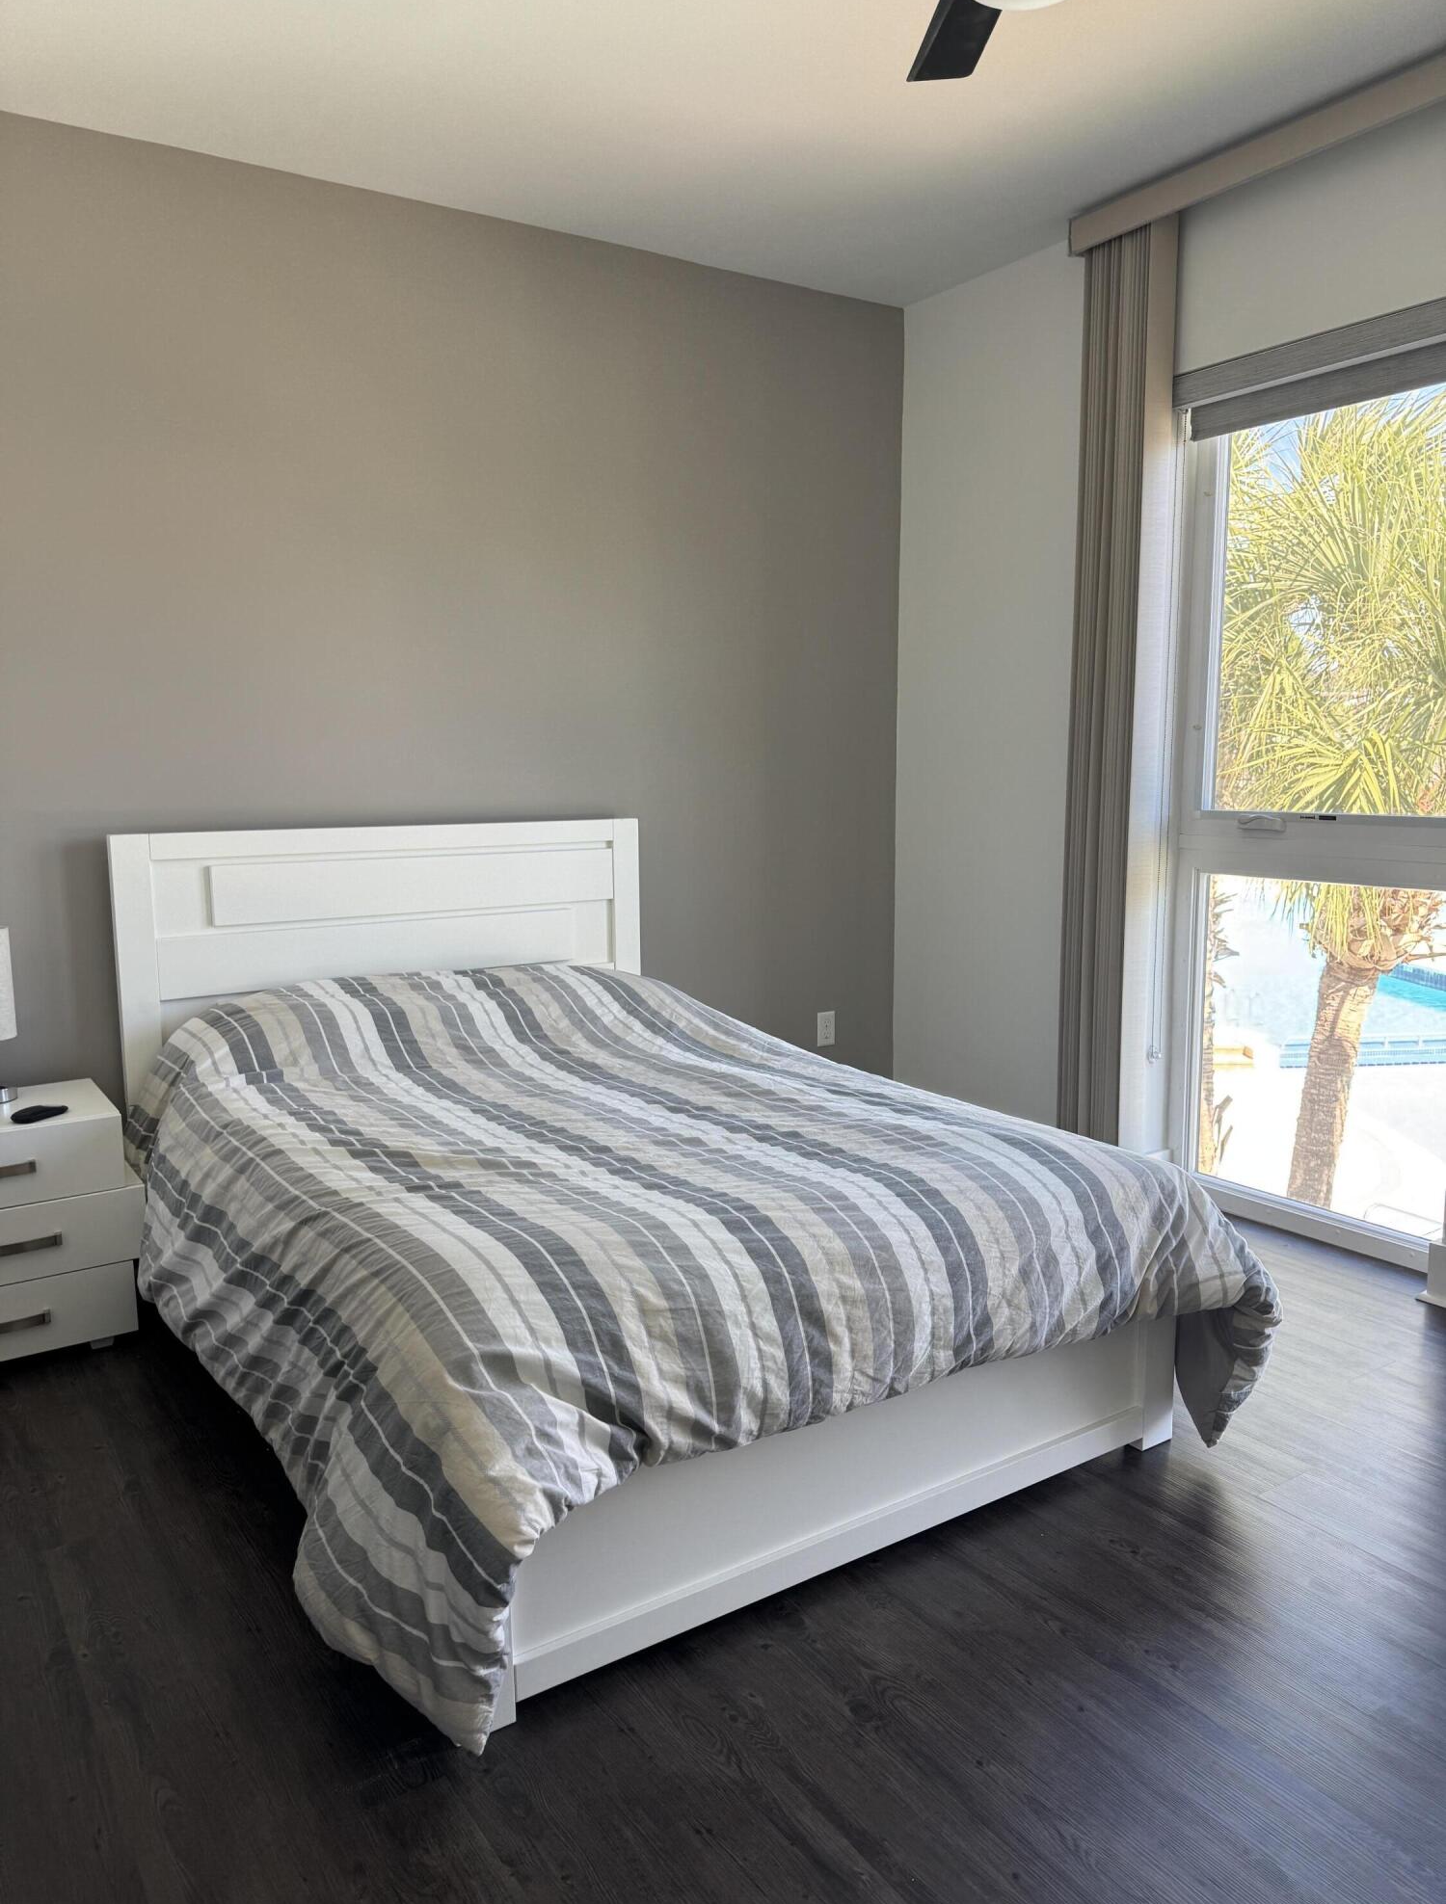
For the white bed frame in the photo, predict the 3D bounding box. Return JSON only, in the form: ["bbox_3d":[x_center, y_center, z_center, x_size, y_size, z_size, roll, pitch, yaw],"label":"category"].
[{"bbox_3d":[-0.322,0.307,2.858,1.454,1.079,2.047,-5,10,-33],"label":"white bed frame"}]

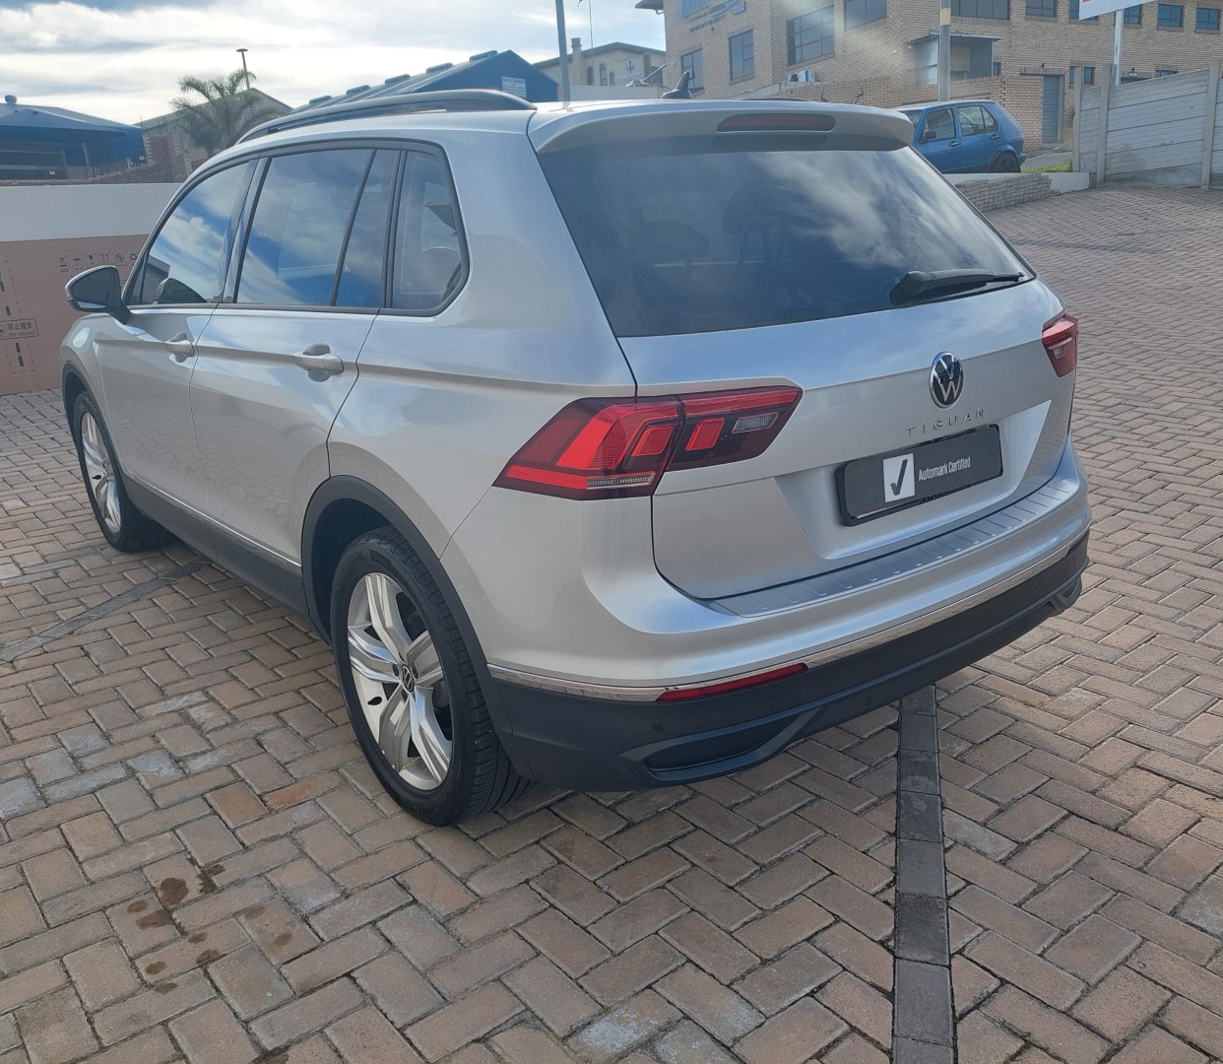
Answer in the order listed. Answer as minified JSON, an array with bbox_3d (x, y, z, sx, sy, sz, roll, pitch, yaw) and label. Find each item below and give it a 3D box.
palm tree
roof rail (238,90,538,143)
[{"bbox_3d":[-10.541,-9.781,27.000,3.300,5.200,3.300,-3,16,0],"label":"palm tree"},{"bbox_3d":[-0.668,-1.037,2.497,0.080,0.090,1.620,-16,23,-36],"label":"roof rail"}]

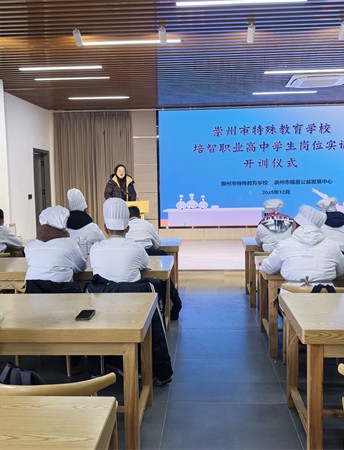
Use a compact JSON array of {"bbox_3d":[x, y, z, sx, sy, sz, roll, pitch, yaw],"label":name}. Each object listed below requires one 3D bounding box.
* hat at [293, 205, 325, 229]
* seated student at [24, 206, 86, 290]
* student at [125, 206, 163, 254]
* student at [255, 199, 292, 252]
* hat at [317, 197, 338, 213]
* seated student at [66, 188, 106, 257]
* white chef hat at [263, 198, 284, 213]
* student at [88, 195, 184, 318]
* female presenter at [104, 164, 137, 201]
[{"bbox_3d":[1.088,-0.063,3.662,0.220,0.180,0.220,21,6,2],"label":"hat"},{"bbox_3d":[-0.955,0.505,4.062,0.520,1.330,0.800,0,6,8],"label":"seated student"},{"bbox_3d":[-0.382,0.399,5.533,0.520,1.240,0.750,0,6,10],"label":"student"},{"bbox_3d":[1.193,0.357,5.342,0.480,1.300,0.700,0,5,4],"label":"student"},{"bbox_3d":[1.731,-0.224,5.193,0.230,0.180,0.230,0,5,4],"label":"hat"},{"bbox_3d":[-1.013,0.305,5.492,0.470,1.430,0.700,1,5,19],"label":"seated student"},{"bbox_3d":[1.154,-0.205,5.309,0.250,0.200,0.250,0,6,9],"label":"white chef hat"},{"bbox_3d":[-0.337,0.464,4.016,0.640,1.400,0.820,0,6,7],"label":"student"},{"bbox_3d":[-0.886,-0.240,8.195,0.560,1.620,0.420,-1,5,-3],"label":"female presenter"}]

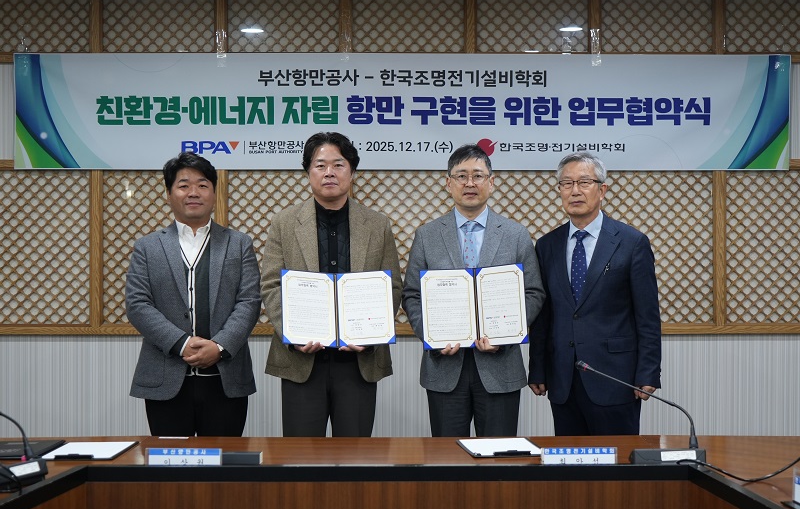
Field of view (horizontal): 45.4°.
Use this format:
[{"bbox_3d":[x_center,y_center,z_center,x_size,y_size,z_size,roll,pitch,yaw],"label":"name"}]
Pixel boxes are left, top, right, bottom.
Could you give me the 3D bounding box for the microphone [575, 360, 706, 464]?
[{"bbox_3d":[0.685,0.440,2.750,0.365,0.275,0.155,0,0,6],"label":"microphone"}]

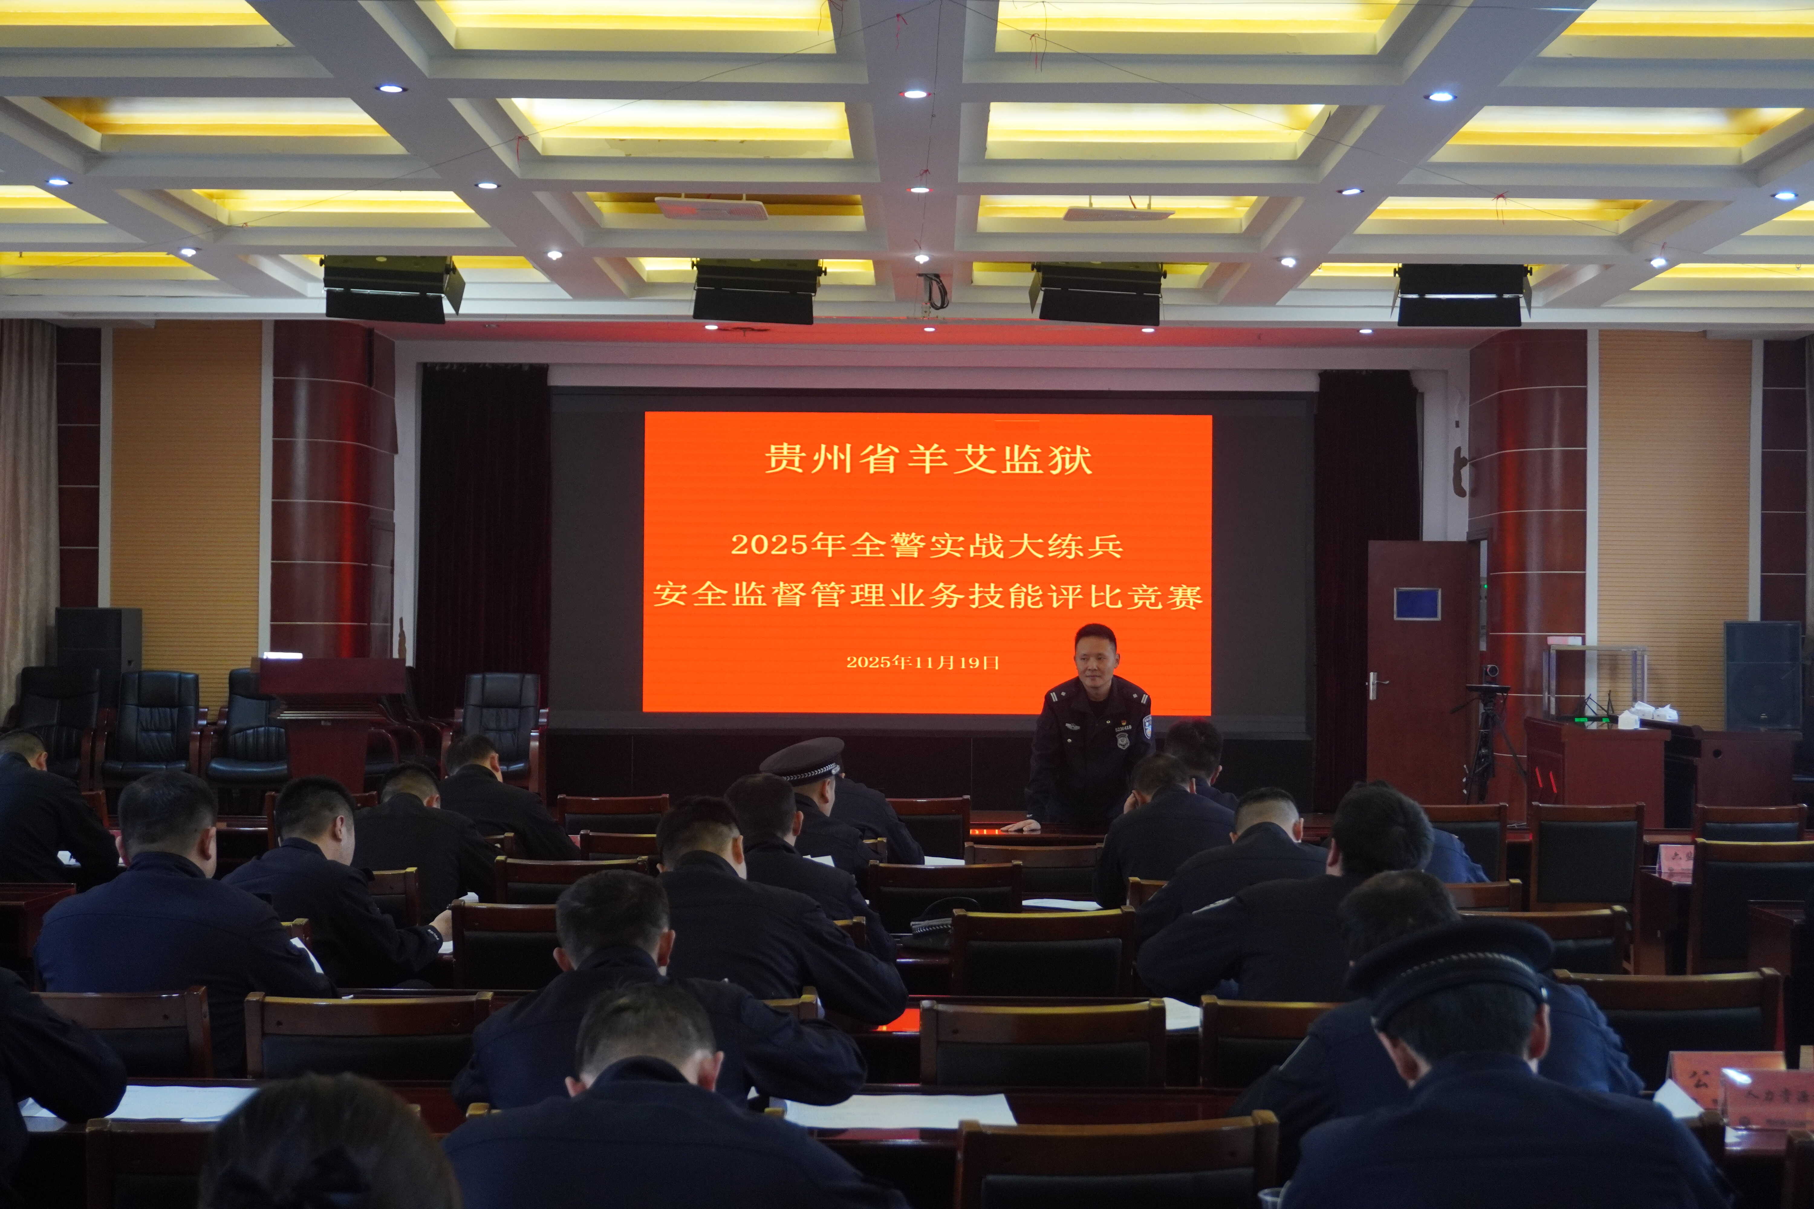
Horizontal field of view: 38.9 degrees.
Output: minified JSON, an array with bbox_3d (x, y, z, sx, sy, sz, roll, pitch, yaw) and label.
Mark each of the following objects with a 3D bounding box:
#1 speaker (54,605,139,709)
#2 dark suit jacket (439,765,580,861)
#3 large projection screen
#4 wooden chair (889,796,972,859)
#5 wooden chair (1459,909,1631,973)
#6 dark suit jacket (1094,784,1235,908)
[{"bbox_3d":[-5.218,0.376,16.600,0.450,0.710,0.420,0,-1,8],"label":"speaker"},{"bbox_3d":[-1.364,0.850,8.400,0.580,0.640,0.500,0,-1,6],"label":"dark suit jacket"},{"bbox_3d":[0.157,-0.275,17.200,5.103,2.296,0.080,1,-1,1],"label":"large projection screen"},{"bbox_3d":[0.033,1.218,10.140,0.450,0.915,0.520,1,-1,1],"label":"wooden chair"},{"bbox_3d":[1.510,1.183,6.360,0.450,0.915,0.520,1,-1,1],"label":"wooden chair"},{"bbox_3d":[0.867,0.882,8.496,0.510,0.620,0.480,0,-1,-4],"label":"dark suit jacket"}]

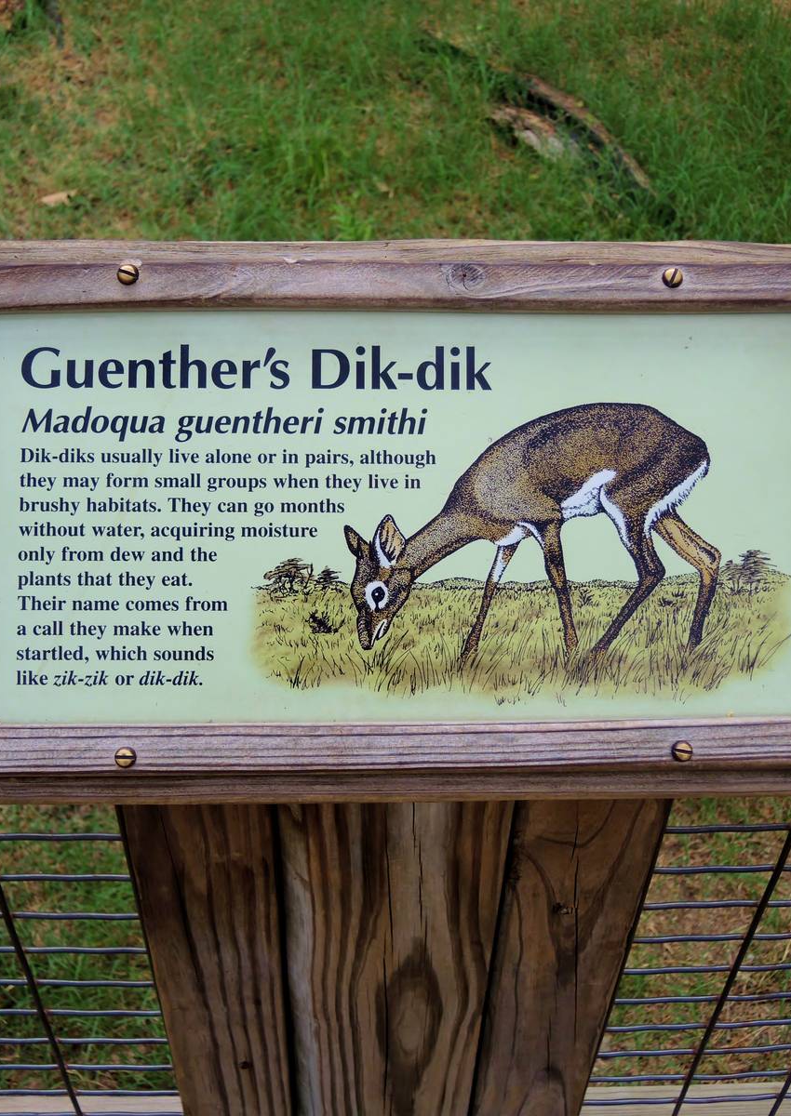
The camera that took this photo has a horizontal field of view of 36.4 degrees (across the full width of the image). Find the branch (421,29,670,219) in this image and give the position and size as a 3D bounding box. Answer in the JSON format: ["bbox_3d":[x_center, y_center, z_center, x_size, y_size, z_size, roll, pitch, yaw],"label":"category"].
[{"bbox_3d":[0.349,-1.360,3.549,0.260,0.130,1.380,-19,45,-21],"label":"branch"}]

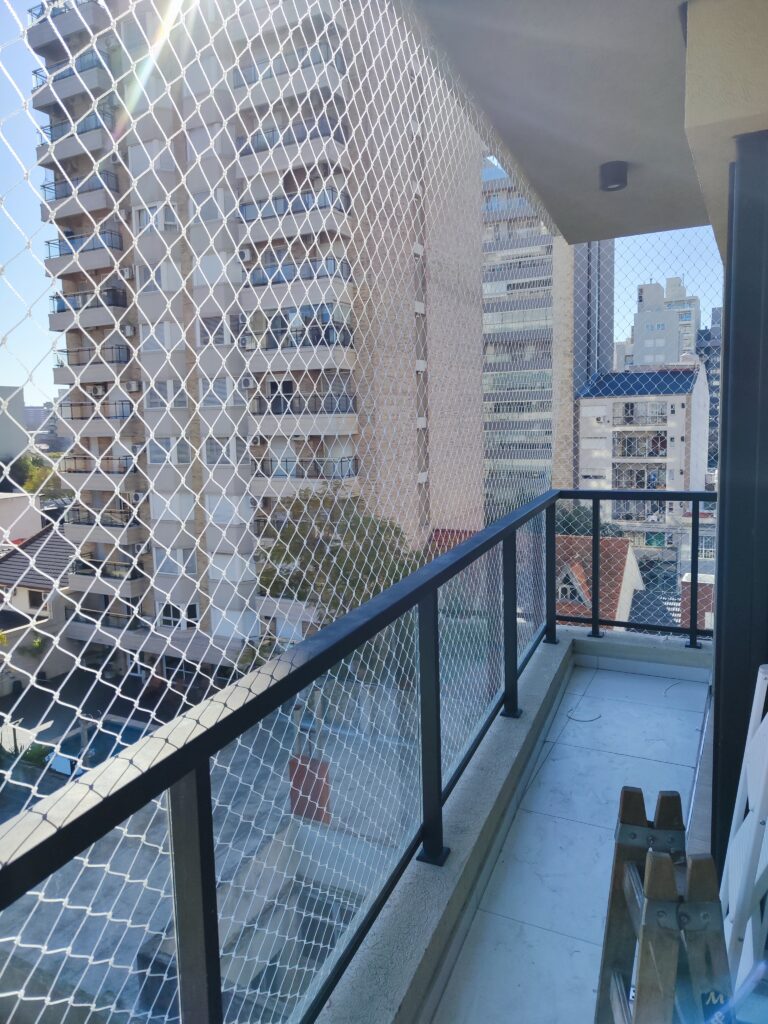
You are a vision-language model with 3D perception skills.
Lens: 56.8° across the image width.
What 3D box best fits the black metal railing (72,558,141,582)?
[{"bbox_3d":[-15.055,3.050,38.729,4.400,0.880,0.880,2,8,26],"label":"black metal railing"}]

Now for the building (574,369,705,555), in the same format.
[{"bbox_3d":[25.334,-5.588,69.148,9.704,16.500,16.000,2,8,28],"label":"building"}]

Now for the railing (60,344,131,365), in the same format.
[{"bbox_3d":[-15.294,-8.067,37.389,4.350,0.880,0.880,2,8,26],"label":"railing"}]

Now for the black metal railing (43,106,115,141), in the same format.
[{"bbox_3d":[-15.556,-19.185,36.060,4.350,0.880,0.880,2,8,26],"label":"black metal railing"}]

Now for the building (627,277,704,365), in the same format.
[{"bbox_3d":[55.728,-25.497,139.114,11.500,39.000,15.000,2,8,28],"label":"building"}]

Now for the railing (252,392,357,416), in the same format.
[{"bbox_3d":[-3.709,-4.907,32.267,4.850,0.880,1.150,2,8,26],"label":"railing"}]

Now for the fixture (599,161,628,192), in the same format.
[{"bbox_3d":[0.962,-1.401,2.969,0.108,0.090,0.108,2,8,27],"label":"fixture"}]

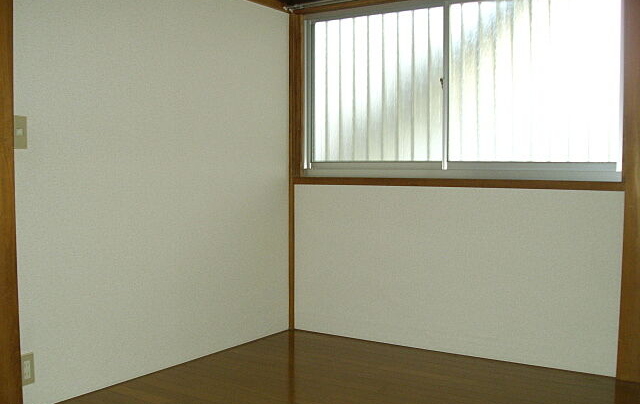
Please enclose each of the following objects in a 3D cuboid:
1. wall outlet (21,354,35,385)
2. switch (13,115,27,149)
[{"bbox_3d":[-1.089,0.624,2.465,0.012,0.120,0.067,2,4,34],"label":"wall outlet"},{"bbox_3d":[-1.094,-0.252,2.411,0.012,0.120,0.067,2,4,34],"label":"switch"}]

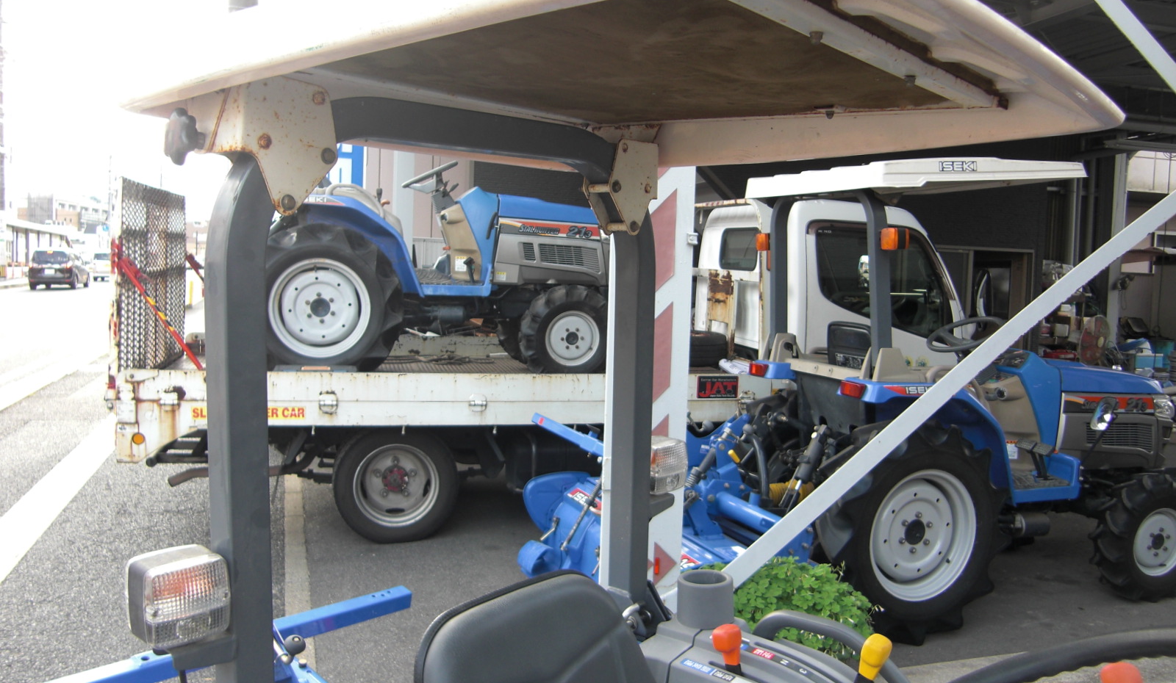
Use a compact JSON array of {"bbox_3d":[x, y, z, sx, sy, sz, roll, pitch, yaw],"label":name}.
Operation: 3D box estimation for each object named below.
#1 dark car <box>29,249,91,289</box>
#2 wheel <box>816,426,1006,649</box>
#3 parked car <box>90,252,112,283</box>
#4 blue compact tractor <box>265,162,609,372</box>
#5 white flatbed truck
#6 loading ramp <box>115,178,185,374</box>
[{"bbox_3d":[-23.300,-3.160,42.100,1.700,1.600,4.350,0,5,-19],"label":"dark car"},{"bbox_3d":[1.375,0.807,4.077,0.930,0.930,0.240,0,5,-22],"label":"wheel"},{"bbox_3d":[-26.300,-4.140,52.600,1.500,1.600,3.600,0,5,-19],"label":"parked car"},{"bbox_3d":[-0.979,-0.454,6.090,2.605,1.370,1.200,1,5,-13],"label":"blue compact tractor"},{"bbox_3d":[-0.137,0.045,6.265,5.095,2.060,1.800,1,5,-13],"label":"white flatbed truck"},{"bbox_3d":[-2.573,-0.353,5.634,0.100,1.086,1.700,2,5,-13],"label":"loading ramp"}]

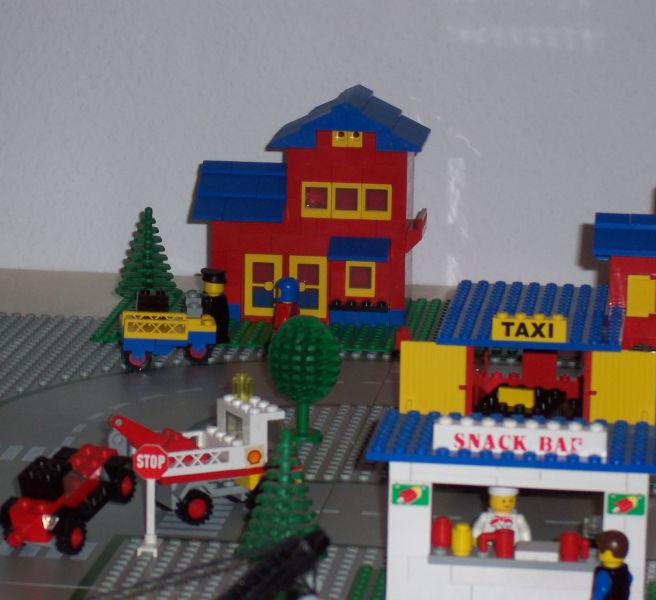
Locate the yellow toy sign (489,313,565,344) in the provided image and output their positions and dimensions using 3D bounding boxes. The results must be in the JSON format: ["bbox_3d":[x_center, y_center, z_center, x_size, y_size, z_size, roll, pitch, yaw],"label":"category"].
[{"bbox_3d":[0.088,0.012,1.444,0.032,0.011,0.008,2,11,6],"label":"yellow toy sign"}]

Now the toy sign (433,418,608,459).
[{"bbox_3d":[0.072,0.051,1.237,0.064,0.011,0.008,2,11,6],"label":"toy sign"}]

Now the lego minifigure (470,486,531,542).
[{"bbox_3d":[0.067,0.089,1.288,0.022,0.044,0.012,0,11,-3],"label":"lego minifigure"}]

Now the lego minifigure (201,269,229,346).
[{"bbox_3d":[-0.059,0.002,1.731,0.017,0.040,0.011,7,13,27],"label":"lego minifigure"}]

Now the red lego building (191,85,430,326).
[{"bbox_3d":[-0.007,-0.051,1.803,0.120,0.121,0.080,2,11,6],"label":"red lego building"}]

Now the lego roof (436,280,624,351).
[{"bbox_3d":[0.094,0.007,1.504,0.080,0.005,0.128,2,11,6],"label":"lego roof"}]

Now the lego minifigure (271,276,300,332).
[{"bbox_3d":[-0.021,0.007,1.713,0.011,0.039,0.016,5,12,17],"label":"lego minifigure"}]

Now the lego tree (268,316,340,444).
[{"bbox_3d":[-0.011,0.035,1.529,0.034,0.058,0.034,2,11,6],"label":"lego tree"}]

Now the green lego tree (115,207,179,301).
[{"bbox_3d":[-0.095,-0.017,1.760,0.036,0.064,0.036,2,11,6],"label":"green lego tree"}]

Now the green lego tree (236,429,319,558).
[{"bbox_3d":[-0.017,0.081,1.281,0.036,0.064,0.036,2,11,6],"label":"green lego tree"}]

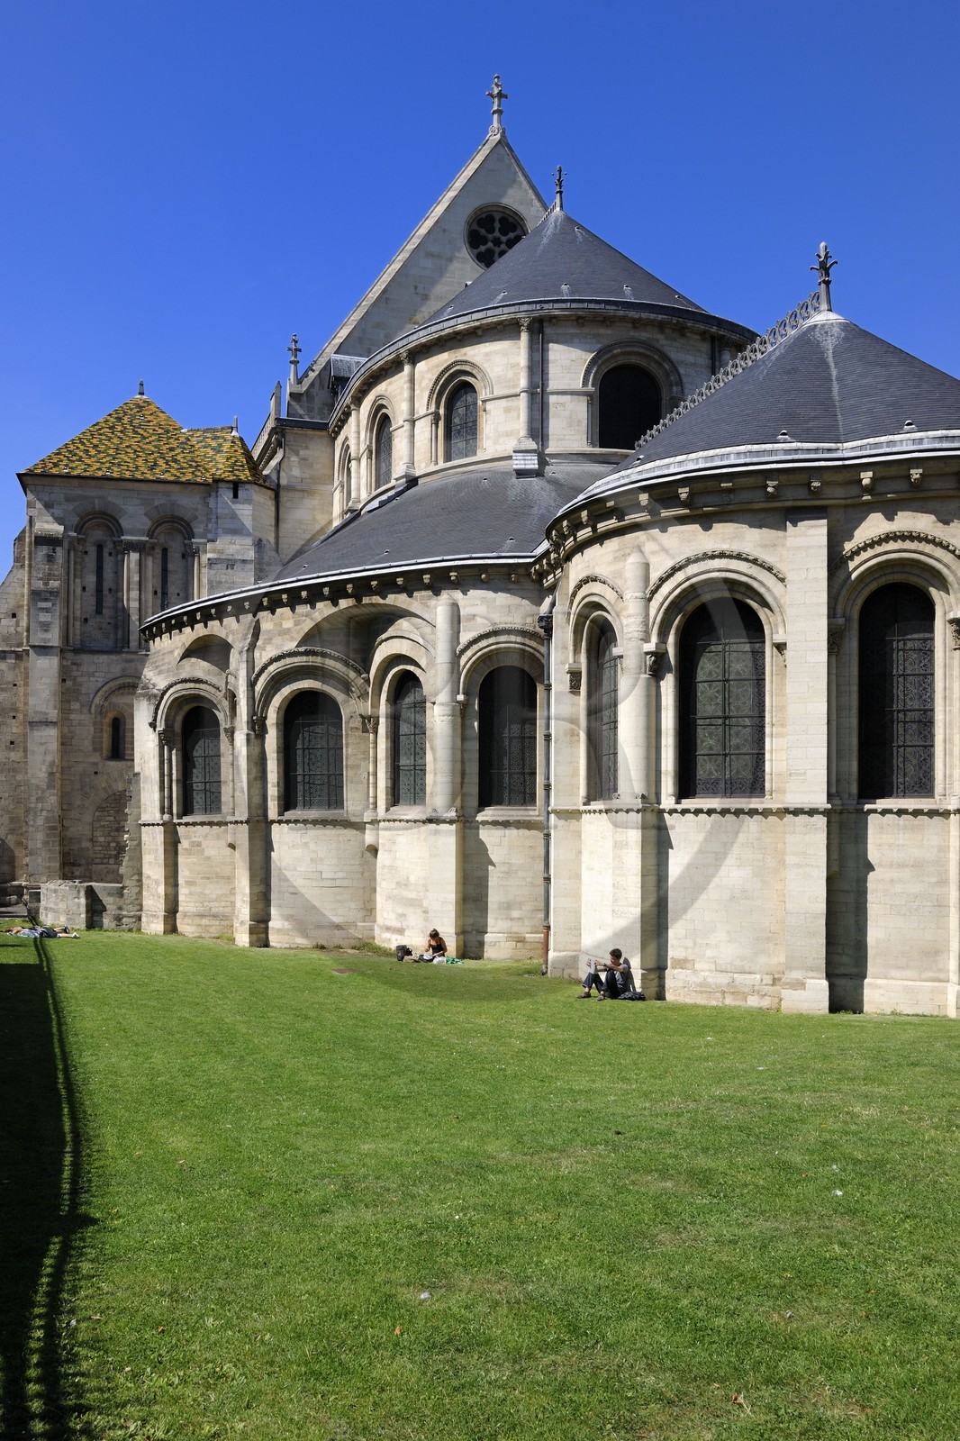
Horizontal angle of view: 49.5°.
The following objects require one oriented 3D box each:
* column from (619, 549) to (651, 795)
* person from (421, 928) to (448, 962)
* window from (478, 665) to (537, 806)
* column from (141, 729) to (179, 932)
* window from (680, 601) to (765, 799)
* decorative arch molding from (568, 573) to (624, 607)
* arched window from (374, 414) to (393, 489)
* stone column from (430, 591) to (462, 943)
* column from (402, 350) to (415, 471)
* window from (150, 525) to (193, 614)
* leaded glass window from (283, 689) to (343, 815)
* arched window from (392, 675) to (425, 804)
[{"bbox_3d":[2.608,-0.781,17.600,0.520,4.250,0.480,0,0,0],"label":"column"},{"bbox_3d":[-1.038,5.116,23.700,0.480,0.750,0.500,-2,-3,38],"label":"person"},{"bbox_3d":[0.623,0.390,24.000,1.360,3.260,0.300,0,0,9],"label":"window"},{"bbox_3d":[-9.031,3.091,29.300,0.950,5.780,0.750,0,0,35],"label":"column"},{"bbox_3d":[3.738,-0.320,16.000,1.300,3.080,0.300,-1,-2,18],"label":"window"},{"bbox_3d":[2.072,-2.335,18.600,0.300,0.680,2.100,0,0,-22],"label":"decorative arch molding"},{"bbox_3d":[-2.604,-7.226,28.000,0.280,1.920,0.980,1,-3,-32],"label":"arched window"},{"bbox_3d":[-0.766,1.188,23.600,0.750,8.100,0.720,0,0,0],"label":"stone column"},{"bbox_3d":[-2.088,-8.997,30.400,0.360,3.520,0.360,0,0,0],"label":"column"},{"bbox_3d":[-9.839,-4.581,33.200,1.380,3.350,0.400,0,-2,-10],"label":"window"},{"bbox_3d":[-3.685,0.687,23.100,1.330,2.670,0.300,0,-2,3],"label":"leaded glass window"},{"bbox_3d":[-1.758,0.447,25.800,0.300,3.200,1.200,2,-3,-44],"label":"arched window"}]

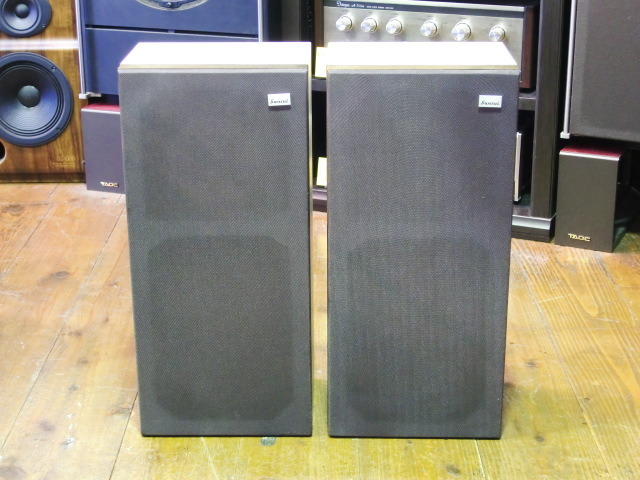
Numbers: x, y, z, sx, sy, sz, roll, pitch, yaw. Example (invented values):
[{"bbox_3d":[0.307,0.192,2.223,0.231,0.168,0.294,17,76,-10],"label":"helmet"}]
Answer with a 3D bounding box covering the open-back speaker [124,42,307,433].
[{"bbox_3d":[-0.143,0.004,1.847,0.259,0.575,0.180,0,21,1],"label":"open-back speaker"}]

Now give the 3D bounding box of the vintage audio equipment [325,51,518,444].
[{"bbox_3d":[0.144,0.007,1.835,0.259,0.575,0.180,0,21,1],"label":"vintage audio equipment"}]

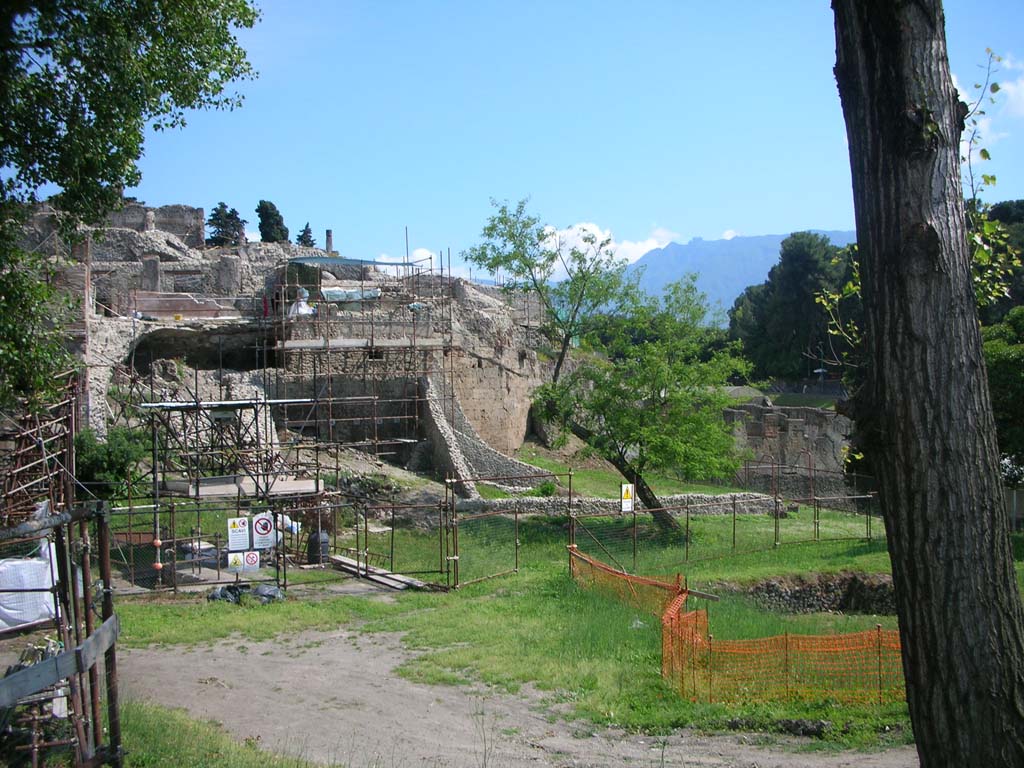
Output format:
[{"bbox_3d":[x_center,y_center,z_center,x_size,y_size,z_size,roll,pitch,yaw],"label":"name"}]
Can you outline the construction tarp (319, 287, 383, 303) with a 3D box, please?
[{"bbox_3d":[-6.867,-3.829,44.300,2.635,0.680,0.800,-1,1,-3],"label":"construction tarp"}]

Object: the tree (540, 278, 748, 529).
[{"bbox_3d":[4.863,0.716,38.000,7.634,9.175,7.300,-1,1,0],"label":"tree"}]

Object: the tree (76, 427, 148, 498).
[{"bbox_3d":[-12.925,2.655,33.501,2.459,2.559,2.400,-1,1,0],"label":"tree"}]

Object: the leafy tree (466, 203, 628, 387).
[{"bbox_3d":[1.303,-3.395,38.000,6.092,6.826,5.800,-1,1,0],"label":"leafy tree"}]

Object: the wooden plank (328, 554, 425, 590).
[{"bbox_3d":[-3.333,4.566,25.300,0.270,0.060,4.244,-2,1,-37],"label":"wooden plank"}]

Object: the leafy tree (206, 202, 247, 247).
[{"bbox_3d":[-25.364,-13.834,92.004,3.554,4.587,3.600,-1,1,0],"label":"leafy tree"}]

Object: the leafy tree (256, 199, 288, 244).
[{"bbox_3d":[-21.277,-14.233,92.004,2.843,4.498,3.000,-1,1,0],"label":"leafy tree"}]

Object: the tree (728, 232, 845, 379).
[{"bbox_3d":[30.710,-8.386,115.000,13.772,16.882,13.000,-1,1,0],"label":"tree"}]

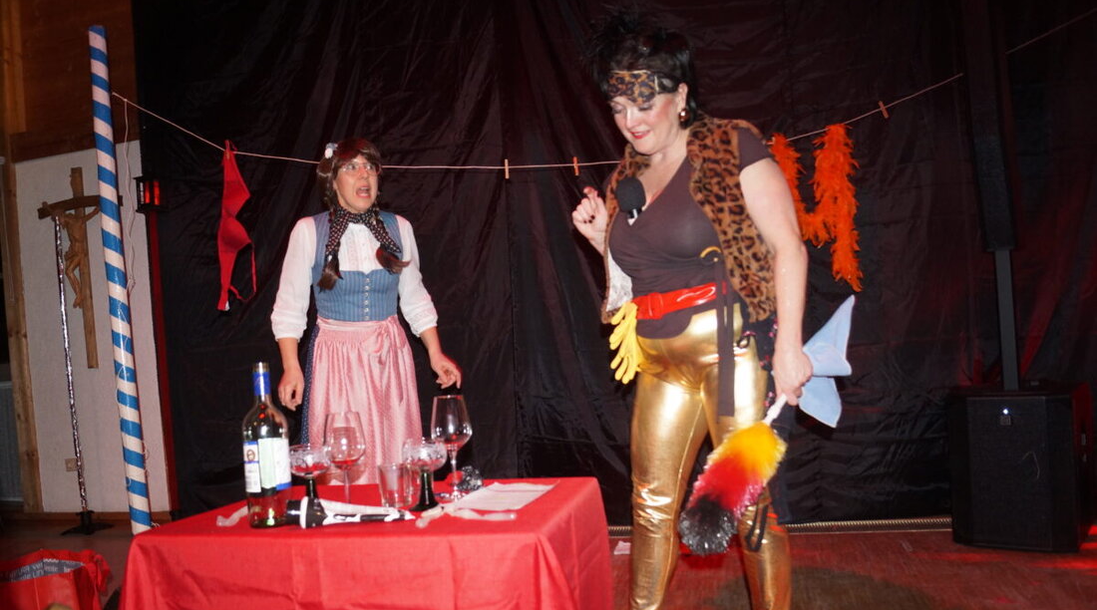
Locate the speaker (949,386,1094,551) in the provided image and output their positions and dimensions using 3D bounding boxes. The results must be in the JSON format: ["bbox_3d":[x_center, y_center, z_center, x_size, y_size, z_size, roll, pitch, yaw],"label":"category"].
[{"bbox_3d":[1.855,0.617,3.238,0.400,0.550,0.420,-4,0,39],"label":"speaker"}]

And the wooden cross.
[{"bbox_3d":[-2.492,-0.201,4.420,0.500,1.060,0.140,-4,0,13],"label":"wooden cross"}]

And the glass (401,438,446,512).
[{"bbox_3d":[-0.228,0.314,1.530,0.082,0.125,0.082,-4,0,0],"label":"glass"}]

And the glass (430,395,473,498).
[{"bbox_3d":[-0.187,0.275,1.611,0.081,0.201,0.081,-4,0,0],"label":"glass"}]

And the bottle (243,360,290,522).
[{"bbox_3d":[-0.521,0.255,1.511,0.082,0.296,0.082,-4,0,0],"label":"bottle"}]

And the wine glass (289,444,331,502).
[{"bbox_3d":[-0.461,0.333,1.601,0.081,0.123,0.081,-4,0,0],"label":"wine glass"}]

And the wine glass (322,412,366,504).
[{"bbox_3d":[-0.394,0.297,1.591,0.079,0.182,0.079,-4,0,0],"label":"wine glass"}]

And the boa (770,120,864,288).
[{"bbox_3d":[1.050,-0.381,3.220,0.360,0.620,0.150,-4,0,12],"label":"boa"}]

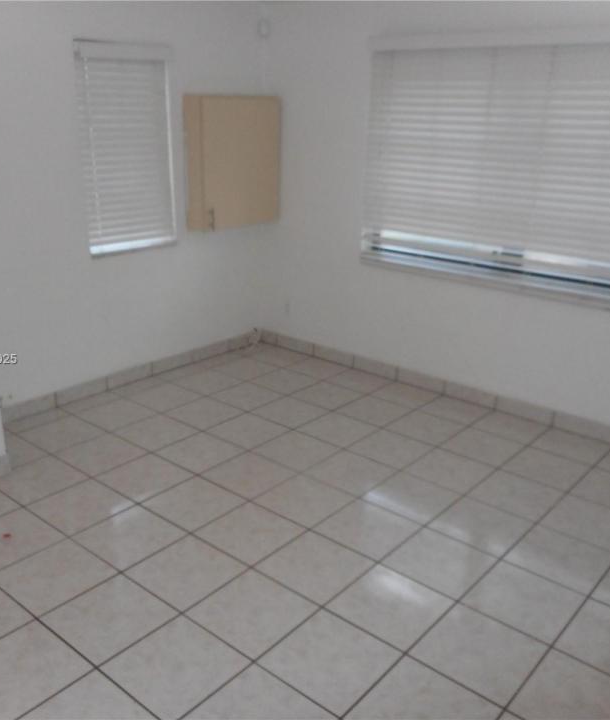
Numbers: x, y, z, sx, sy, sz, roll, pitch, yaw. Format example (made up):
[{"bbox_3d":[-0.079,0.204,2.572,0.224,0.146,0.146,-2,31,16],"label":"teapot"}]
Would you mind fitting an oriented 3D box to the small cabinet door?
[{"bbox_3d":[-0.452,-1.266,4.447,0.169,0.795,0.688,17,25,37],"label":"small cabinet door"}]

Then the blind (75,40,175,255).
[{"bbox_3d":[-0.990,-1.196,3.934,0.081,1.102,0.623,17,25,37],"label":"blind"}]

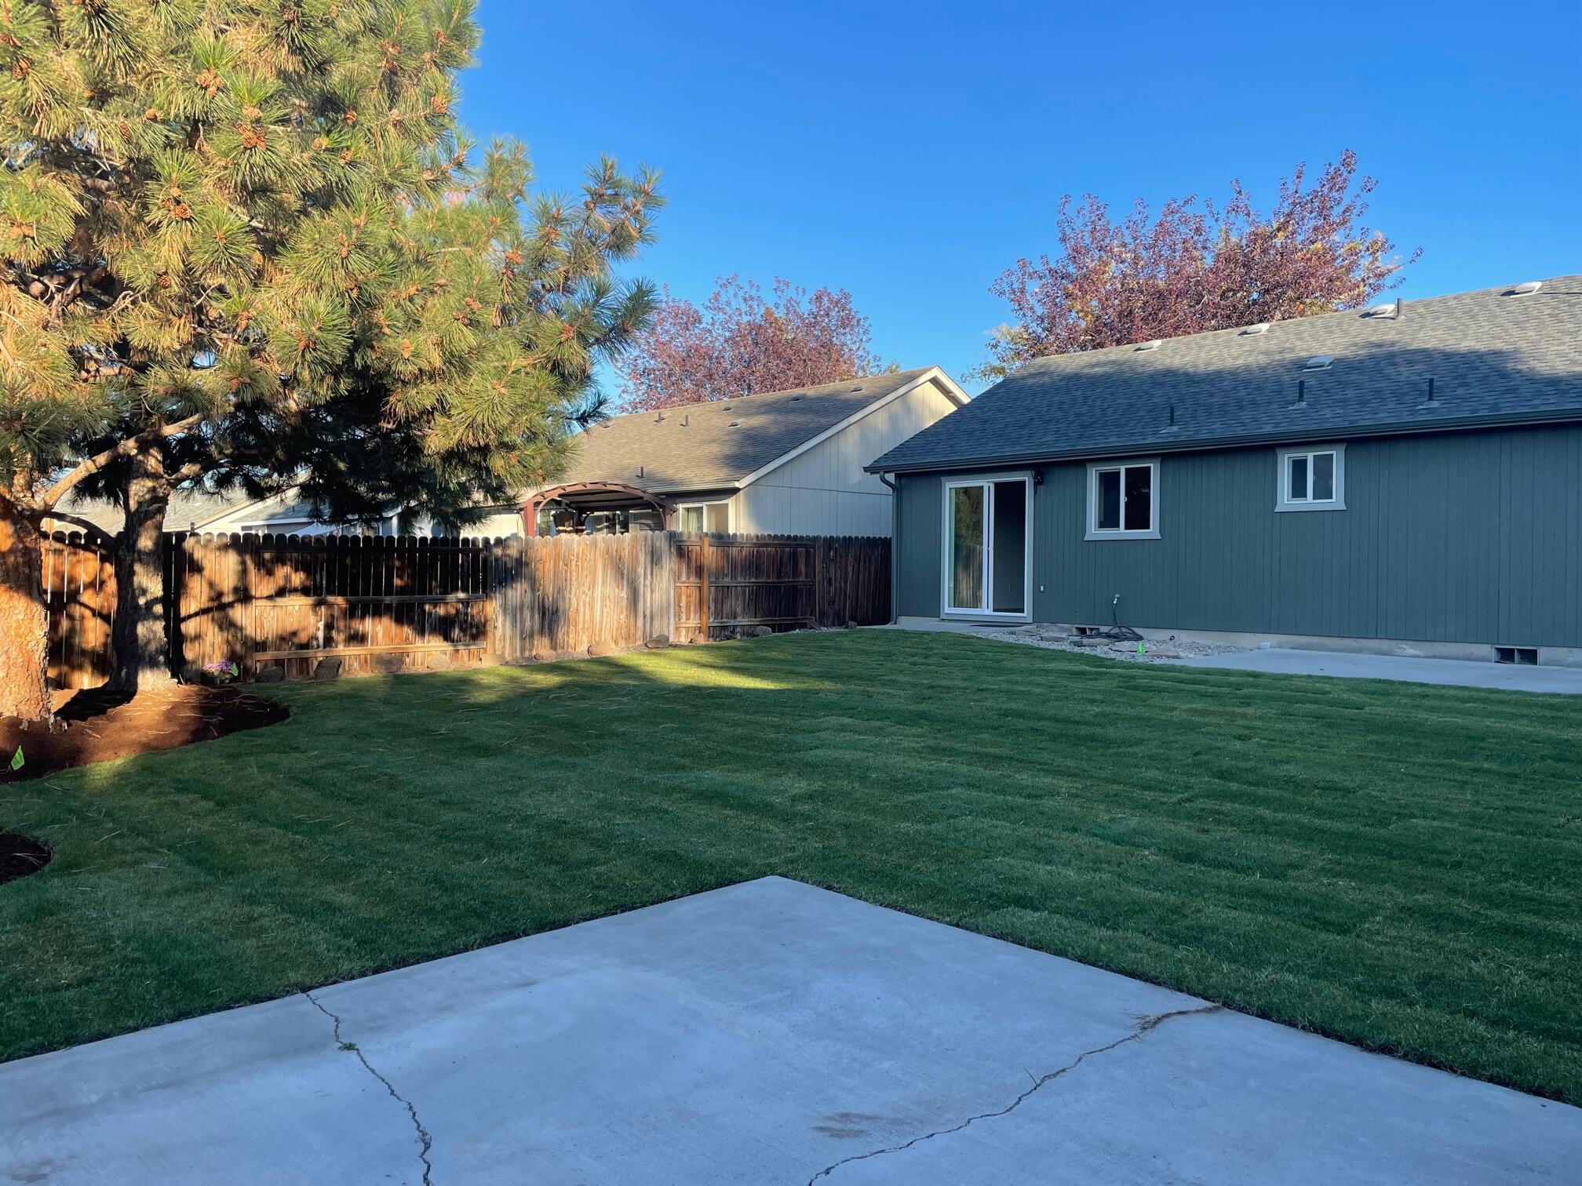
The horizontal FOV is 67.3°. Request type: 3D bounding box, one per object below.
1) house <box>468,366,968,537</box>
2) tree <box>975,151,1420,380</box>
[{"bbox_3d":[-0.963,-2.208,29.072,10.677,5.296,11.745,-1,2,-43],"label":"house"},{"bbox_3d":[10.247,-5.525,30.082,10.926,11.380,10.926,0,1,0],"label":"tree"}]

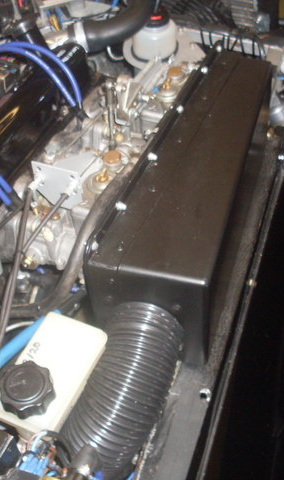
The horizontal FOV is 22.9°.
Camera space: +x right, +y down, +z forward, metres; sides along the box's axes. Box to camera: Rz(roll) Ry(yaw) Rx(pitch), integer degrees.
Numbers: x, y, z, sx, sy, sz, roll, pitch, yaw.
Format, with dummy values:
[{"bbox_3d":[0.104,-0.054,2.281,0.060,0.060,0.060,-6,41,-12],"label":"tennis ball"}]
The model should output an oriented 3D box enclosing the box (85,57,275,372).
[{"bbox_3d":[0.081,-0.065,0.820,0.120,0.117,0.417,13,45,17],"label":"box"}]

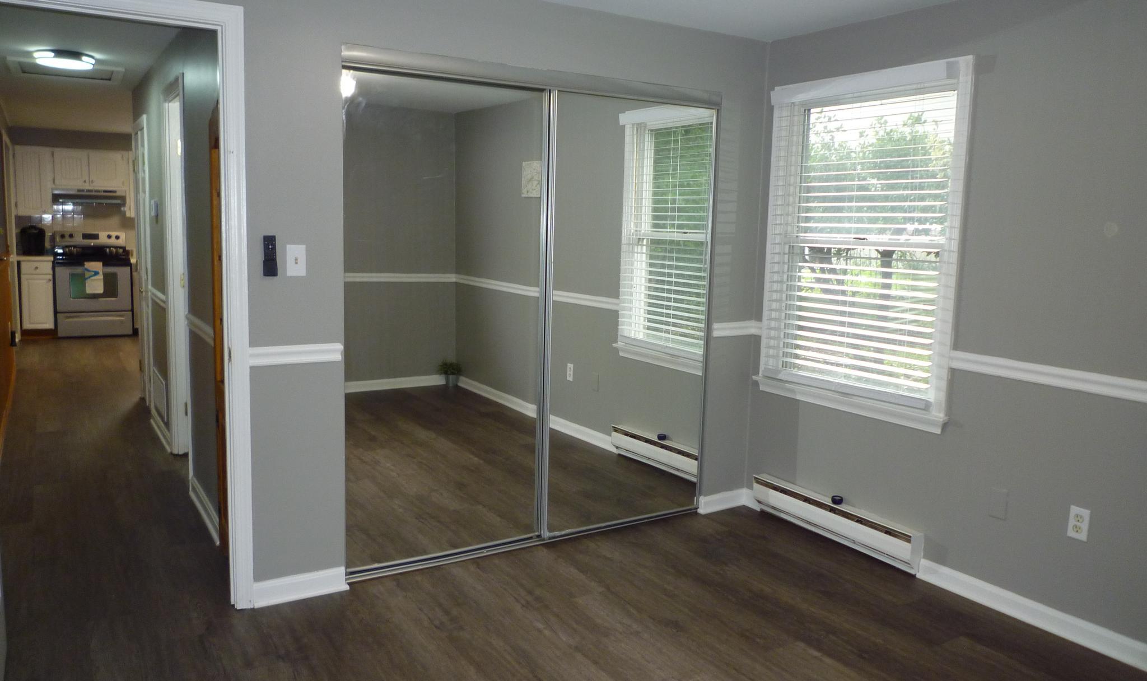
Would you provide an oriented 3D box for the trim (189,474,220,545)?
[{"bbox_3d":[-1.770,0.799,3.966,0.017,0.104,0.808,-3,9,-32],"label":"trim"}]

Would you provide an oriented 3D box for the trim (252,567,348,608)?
[{"bbox_3d":[-1.031,0.935,3.151,0.350,0.094,0.017,-3,9,-32],"label":"trim"}]

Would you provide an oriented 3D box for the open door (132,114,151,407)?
[{"bbox_3d":[-3.215,-0.537,6.176,0.050,2.080,0.780,-4,9,-32],"label":"open door"}]

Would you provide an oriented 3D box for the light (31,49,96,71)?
[{"bbox_3d":[-2.884,-1.584,4.702,0.300,0.070,0.300,-3,9,-32],"label":"light"}]

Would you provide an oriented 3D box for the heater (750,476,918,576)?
[{"bbox_3d":[1.190,0.836,3.856,0.062,0.177,0.932,-3,9,-32],"label":"heater"}]

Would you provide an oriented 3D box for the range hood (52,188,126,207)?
[{"bbox_3d":[-5.774,-1.698,9.883,0.755,0.175,0.480,-3,9,-32],"label":"range hood"}]

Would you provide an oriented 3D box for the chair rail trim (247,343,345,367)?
[{"bbox_3d":[-1.007,0.053,3.026,0.330,0.070,0.024,-3,9,-32],"label":"chair rail trim"}]

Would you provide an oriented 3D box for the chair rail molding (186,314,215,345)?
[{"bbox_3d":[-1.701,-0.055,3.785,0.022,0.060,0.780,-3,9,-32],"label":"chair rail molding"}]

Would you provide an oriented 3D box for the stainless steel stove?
[{"bbox_3d":[-5.753,-0.689,9.929,0.760,1.190,0.670,-3,9,-32],"label":"stainless steel stove"}]

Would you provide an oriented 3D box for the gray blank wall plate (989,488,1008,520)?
[{"bbox_3d":[1.655,0.638,3.230,0.007,0.114,0.070,-4,9,-32],"label":"gray blank wall plate"}]

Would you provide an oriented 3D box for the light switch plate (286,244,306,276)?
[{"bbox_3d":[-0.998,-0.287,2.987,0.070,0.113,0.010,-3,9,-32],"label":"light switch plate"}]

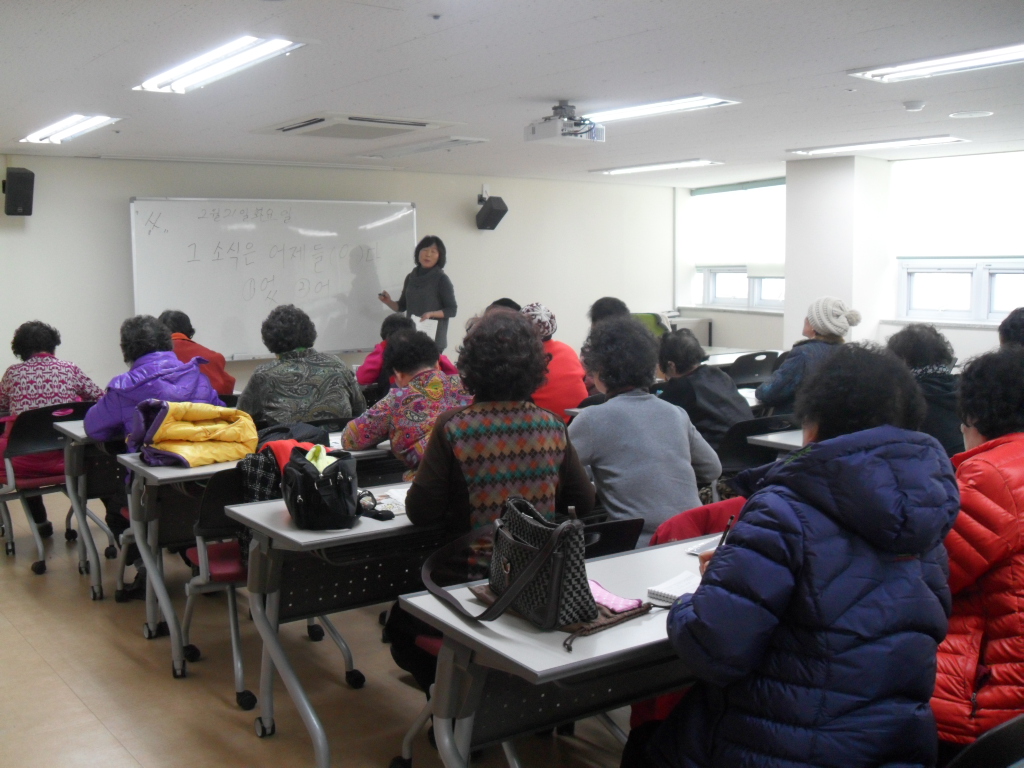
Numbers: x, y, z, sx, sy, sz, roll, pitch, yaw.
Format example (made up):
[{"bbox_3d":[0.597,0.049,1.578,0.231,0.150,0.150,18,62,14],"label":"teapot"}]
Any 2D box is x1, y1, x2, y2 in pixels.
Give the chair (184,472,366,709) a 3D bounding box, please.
[{"bbox_3d":[-0.834,0.610,3.605,0.510,0.810,0.560,-4,8,-30],"label":"chair"}]

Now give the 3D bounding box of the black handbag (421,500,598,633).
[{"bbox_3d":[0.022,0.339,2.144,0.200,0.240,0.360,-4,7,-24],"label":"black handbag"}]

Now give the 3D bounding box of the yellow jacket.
[{"bbox_3d":[-1.169,0.162,3.872,0.280,0.220,0.340,6,9,40],"label":"yellow jacket"}]

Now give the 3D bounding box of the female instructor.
[{"bbox_3d":[-0.729,-0.359,8.291,0.600,1.640,0.450,2,7,16],"label":"female instructor"}]

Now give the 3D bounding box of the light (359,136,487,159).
[{"bbox_3d":[-0.631,-1.562,6.920,0.260,0.050,1.280,-5,8,-36],"label":"light"}]

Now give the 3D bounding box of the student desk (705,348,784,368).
[{"bbox_3d":[1.569,0.166,7.755,1.500,0.709,0.510,-5,8,-35],"label":"student desk"}]

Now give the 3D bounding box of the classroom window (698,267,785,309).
[{"bbox_3d":[2.251,-0.933,9.941,0.100,0.420,1.250,-5,8,-36],"label":"classroom window"}]

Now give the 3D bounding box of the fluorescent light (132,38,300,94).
[{"bbox_3d":[-1.181,-1.248,4.070,0.240,0.060,1.280,-5,8,-35],"label":"fluorescent light"}]

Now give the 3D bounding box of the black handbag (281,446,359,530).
[{"bbox_3d":[-0.552,0.286,2.987,0.215,0.210,0.210,-1,7,-6],"label":"black handbag"}]

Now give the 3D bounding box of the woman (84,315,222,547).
[{"bbox_3d":[-1.531,0.321,4.479,0.580,1.260,0.770,-5,8,-36],"label":"woman"}]

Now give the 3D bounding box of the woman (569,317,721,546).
[{"bbox_3d":[0.331,0.448,3.215,0.580,1.270,0.740,-5,8,-36],"label":"woman"}]

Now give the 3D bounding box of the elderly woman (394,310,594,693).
[{"bbox_3d":[-0.028,0.442,2.805,0.540,1.270,0.680,-5,8,-35],"label":"elderly woman"}]

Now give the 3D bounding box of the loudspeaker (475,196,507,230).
[{"bbox_3d":[-0.183,-1.506,9.134,0.175,0.155,0.290,-5,-32,-33],"label":"loudspeaker"}]

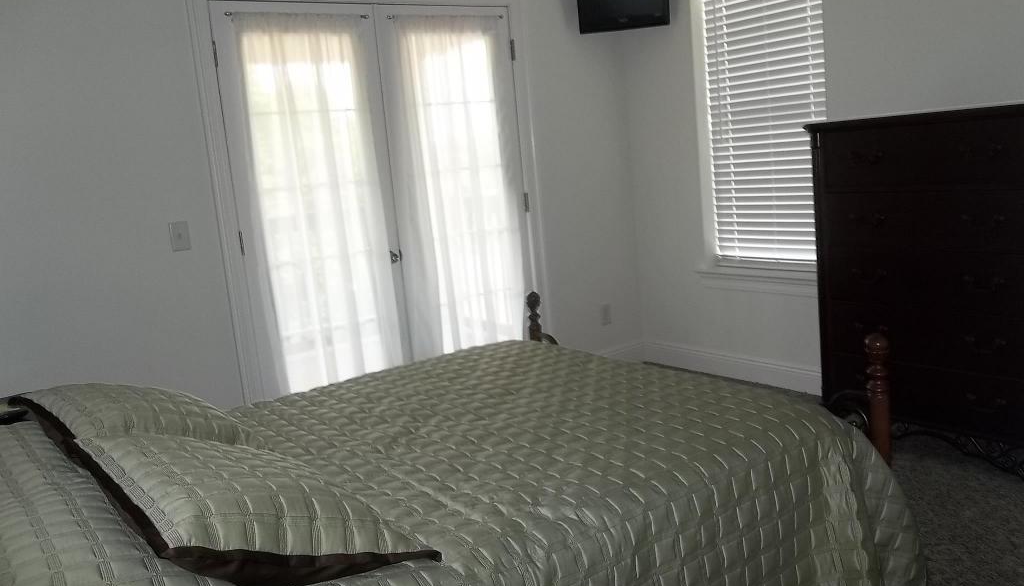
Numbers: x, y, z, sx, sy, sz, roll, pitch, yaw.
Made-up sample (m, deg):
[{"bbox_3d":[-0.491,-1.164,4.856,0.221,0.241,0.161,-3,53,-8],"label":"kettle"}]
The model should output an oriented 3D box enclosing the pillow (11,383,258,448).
[{"bbox_3d":[-1.041,0.378,2.312,0.550,0.190,0.760,6,0,-39],"label":"pillow"}]

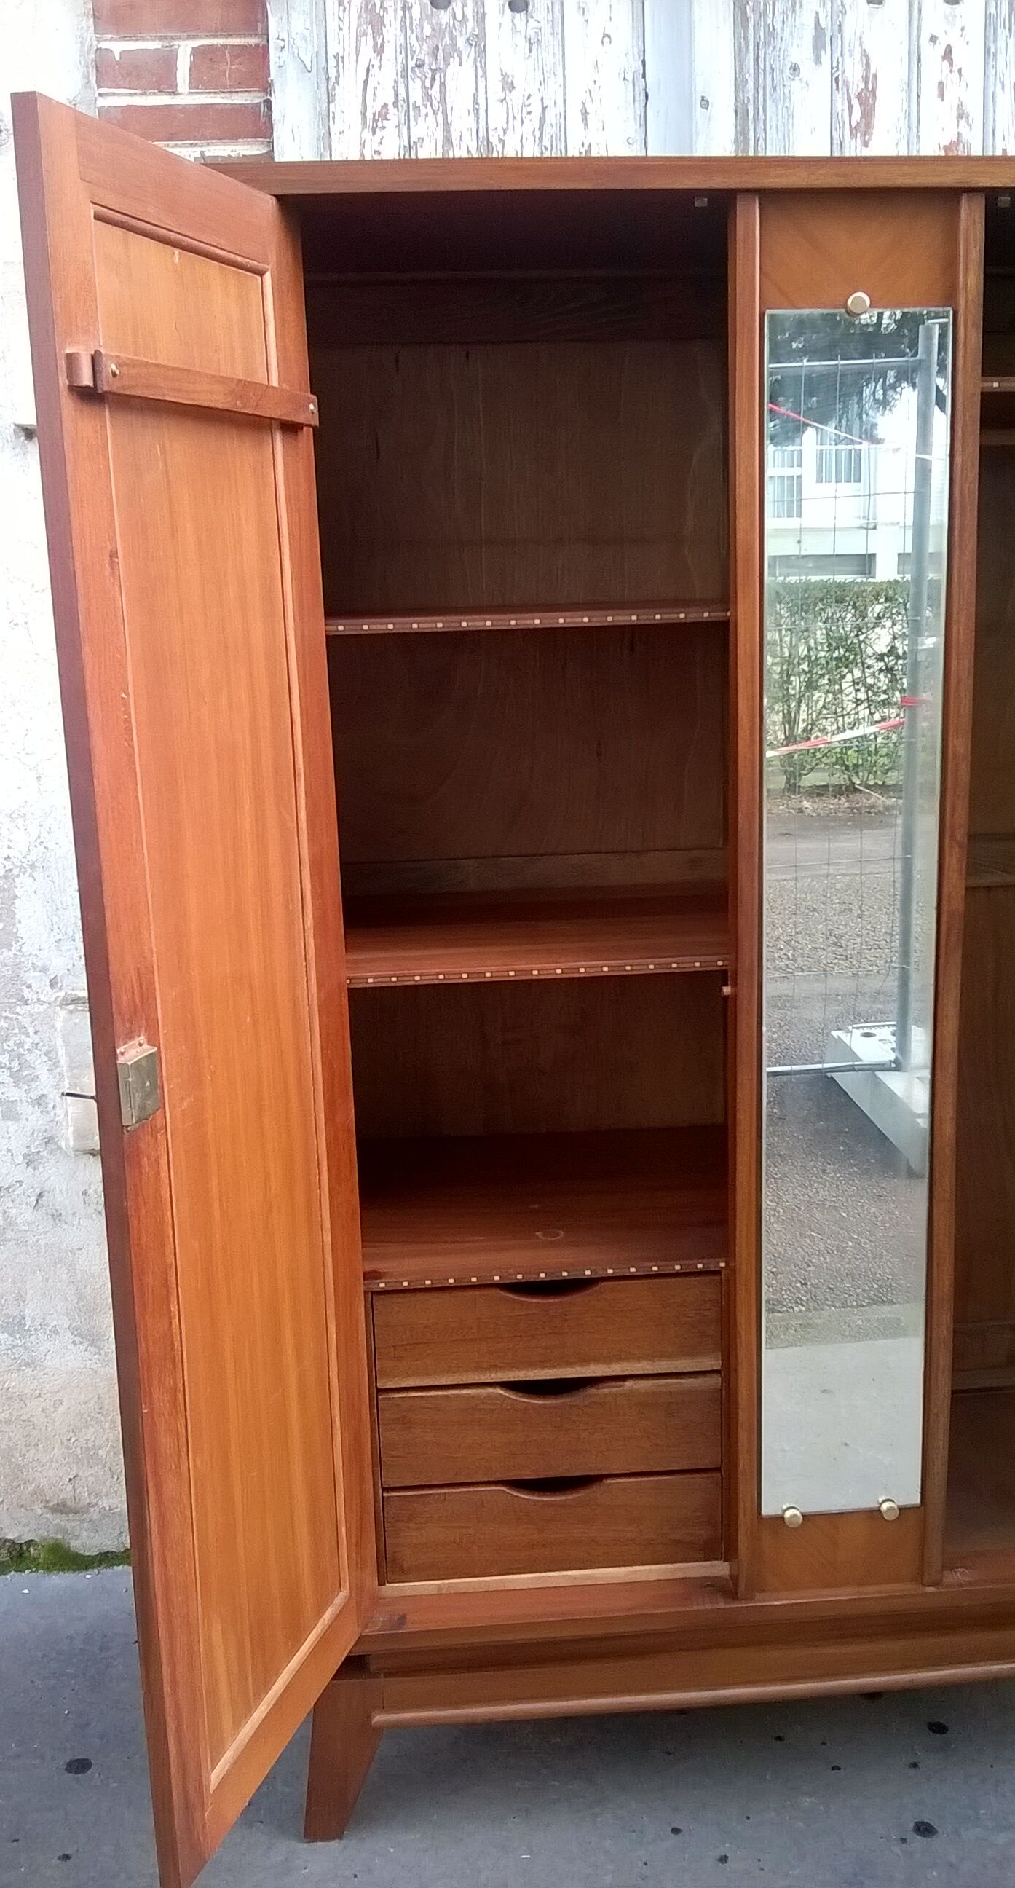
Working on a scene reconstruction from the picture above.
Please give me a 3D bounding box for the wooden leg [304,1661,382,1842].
[{"bbox_3d":[-0.201,0.974,2.007,0.100,0.216,0.070,-3,12,-4],"label":"wooden leg"}]

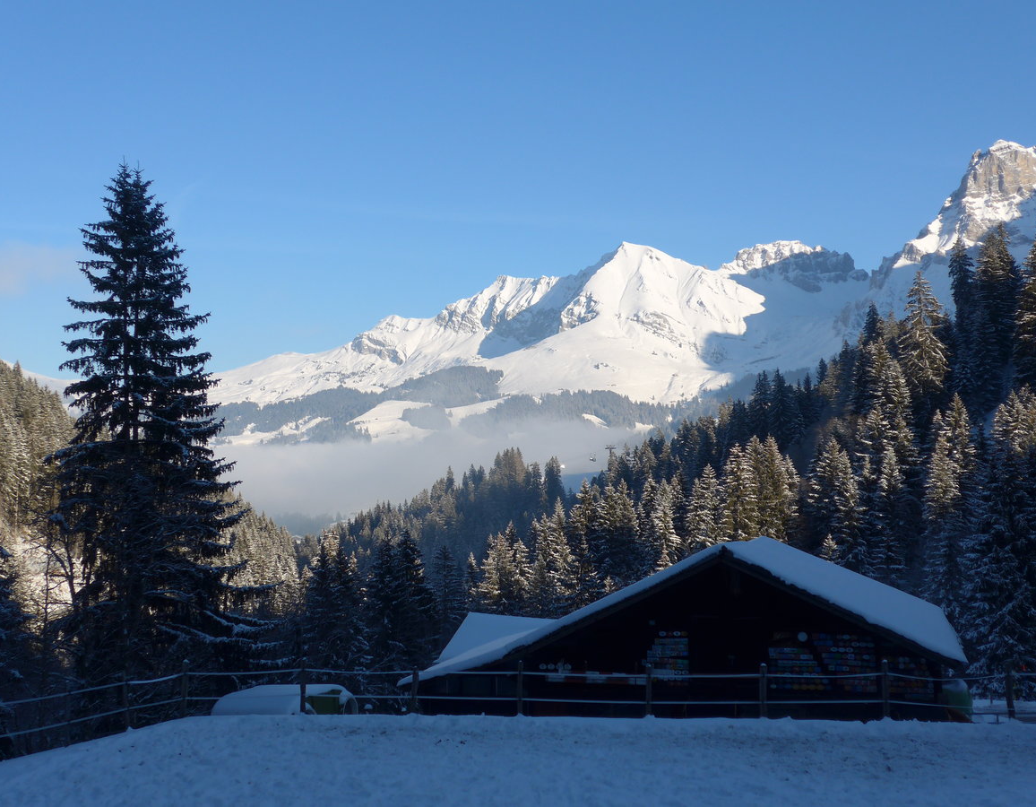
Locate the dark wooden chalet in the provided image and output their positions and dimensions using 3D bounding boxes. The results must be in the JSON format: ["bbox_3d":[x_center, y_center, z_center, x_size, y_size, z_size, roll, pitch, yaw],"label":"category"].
[{"bbox_3d":[5.800,6.798,42.959,15.300,5.600,13.000,-1,-4,15],"label":"dark wooden chalet"}]

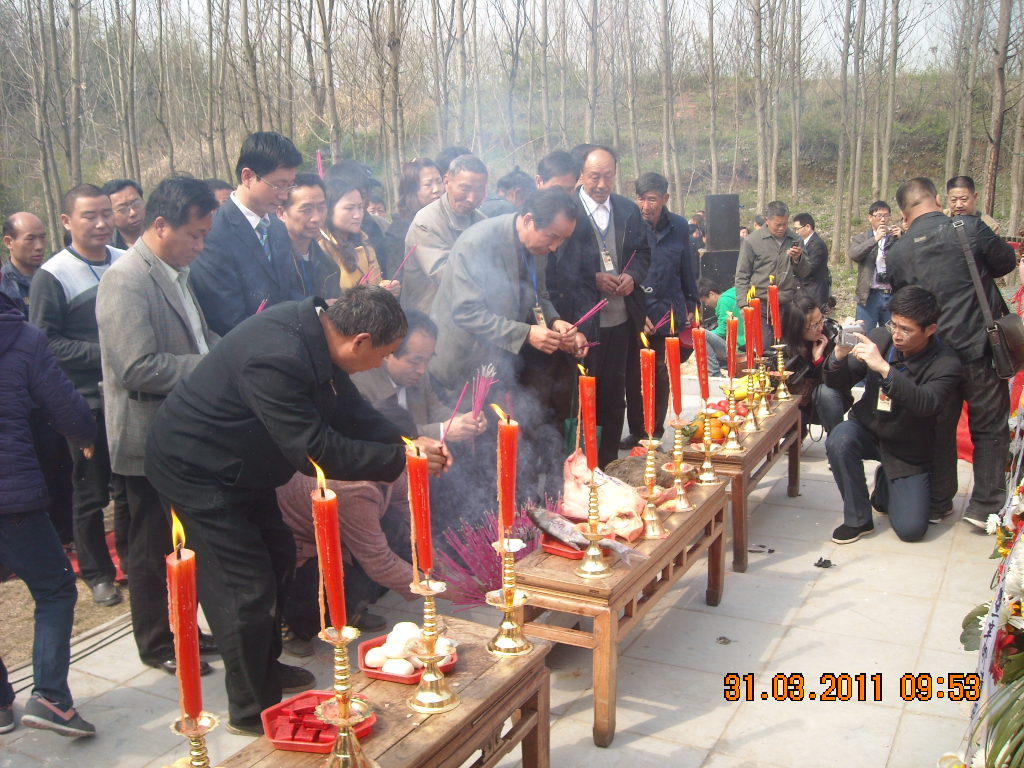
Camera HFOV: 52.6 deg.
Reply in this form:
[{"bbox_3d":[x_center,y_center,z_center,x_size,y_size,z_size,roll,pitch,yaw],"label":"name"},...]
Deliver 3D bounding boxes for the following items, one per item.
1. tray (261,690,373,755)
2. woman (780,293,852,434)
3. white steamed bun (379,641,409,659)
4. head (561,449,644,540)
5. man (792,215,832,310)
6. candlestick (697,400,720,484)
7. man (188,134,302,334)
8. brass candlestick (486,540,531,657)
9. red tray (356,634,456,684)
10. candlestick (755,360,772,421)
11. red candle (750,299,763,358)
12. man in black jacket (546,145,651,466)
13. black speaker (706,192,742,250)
[{"bbox_3d":[-0.401,0.709,2.160,0.215,0.045,0.230,8,15,40],"label":"tray"},{"bbox_3d":[1.710,-0.010,5.720,0.650,0.980,0.500,1,11,12],"label":"woman"},{"bbox_3d":[-0.292,0.660,2.570,0.072,0.050,0.058,4,13,28],"label":"white steamed bun"},{"bbox_3d":[0.329,0.339,3.478,0.290,0.240,0.210,4,12,25],"label":"head"},{"bbox_3d":[2.663,-0.665,9.264,0.360,1.700,0.480,-3,11,-7],"label":"man"},{"bbox_3d":[0.744,0.230,3.902,0.112,0.270,0.112,4,12,26],"label":"candlestick"},{"bbox_3d":[-0.874,0.008,3.752,0.380,1.790,0.520,5,13,29],"label":"man"},{"bbox_3d":[-0.007,0.514,2.510,0.118,0.268,0.118,-1,11,0],"label":"brass candlestick"},{"bbox_3d":[-0.270,0.683,2.556,0.265,0.034,0.185,4,13,28],"label":"red tray"},{"bbox_3d":[1.233,0.011,5.068,0.108,0.285,0.108,4,13,28],"label":"candlestick"},{"bbox_3d":[1.190,-0.275,5.030,0.050,0.285,0.050,-1,13,29],"label":"red candle"},{"bbox_3d":[0.463,-0.313,5.321,0.540,1.780,0.380,-4,11,-15],"label":"man in black jacket"},{"bbox_3d":[2.440,-1.860,12.000,0.410,0.660,0.390,-3,11,-5],"label":"black speaker"}]

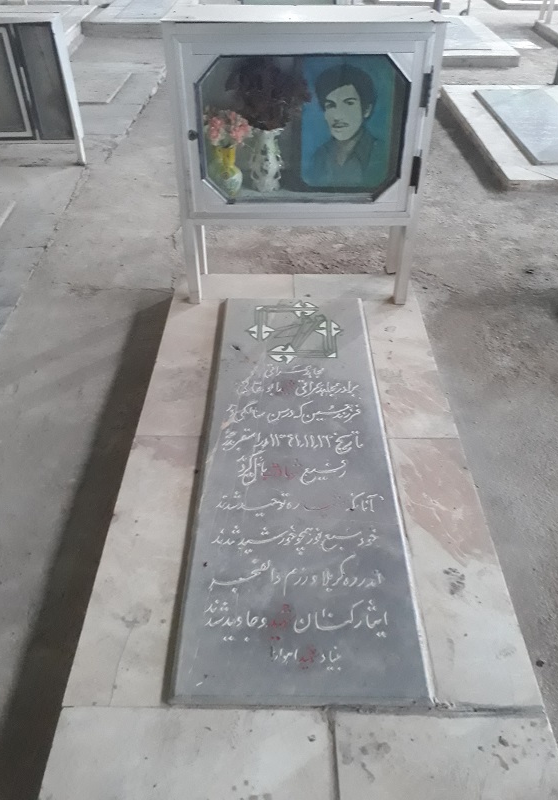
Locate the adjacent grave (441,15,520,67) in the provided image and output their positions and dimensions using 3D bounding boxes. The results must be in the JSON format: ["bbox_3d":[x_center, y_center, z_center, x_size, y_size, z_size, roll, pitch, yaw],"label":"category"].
[{"bbox_3d":[1.697,-3.636,6.302,0.920,0.100,1.950,0,40,1],"label":"adjacent grave"}]

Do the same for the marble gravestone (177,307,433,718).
[{"bbox_3d":[0.052,0.116,1.809,0.505,0.040,1.510,0,40,1],"label":"marble gravestone"}]

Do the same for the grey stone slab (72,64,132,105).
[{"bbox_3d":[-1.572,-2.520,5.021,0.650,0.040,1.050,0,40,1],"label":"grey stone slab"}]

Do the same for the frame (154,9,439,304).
[{"bbox_3d":[0.074,-0.818,2.198,0.830,0.945,0.290,0,40,1],"label":"frame"}]

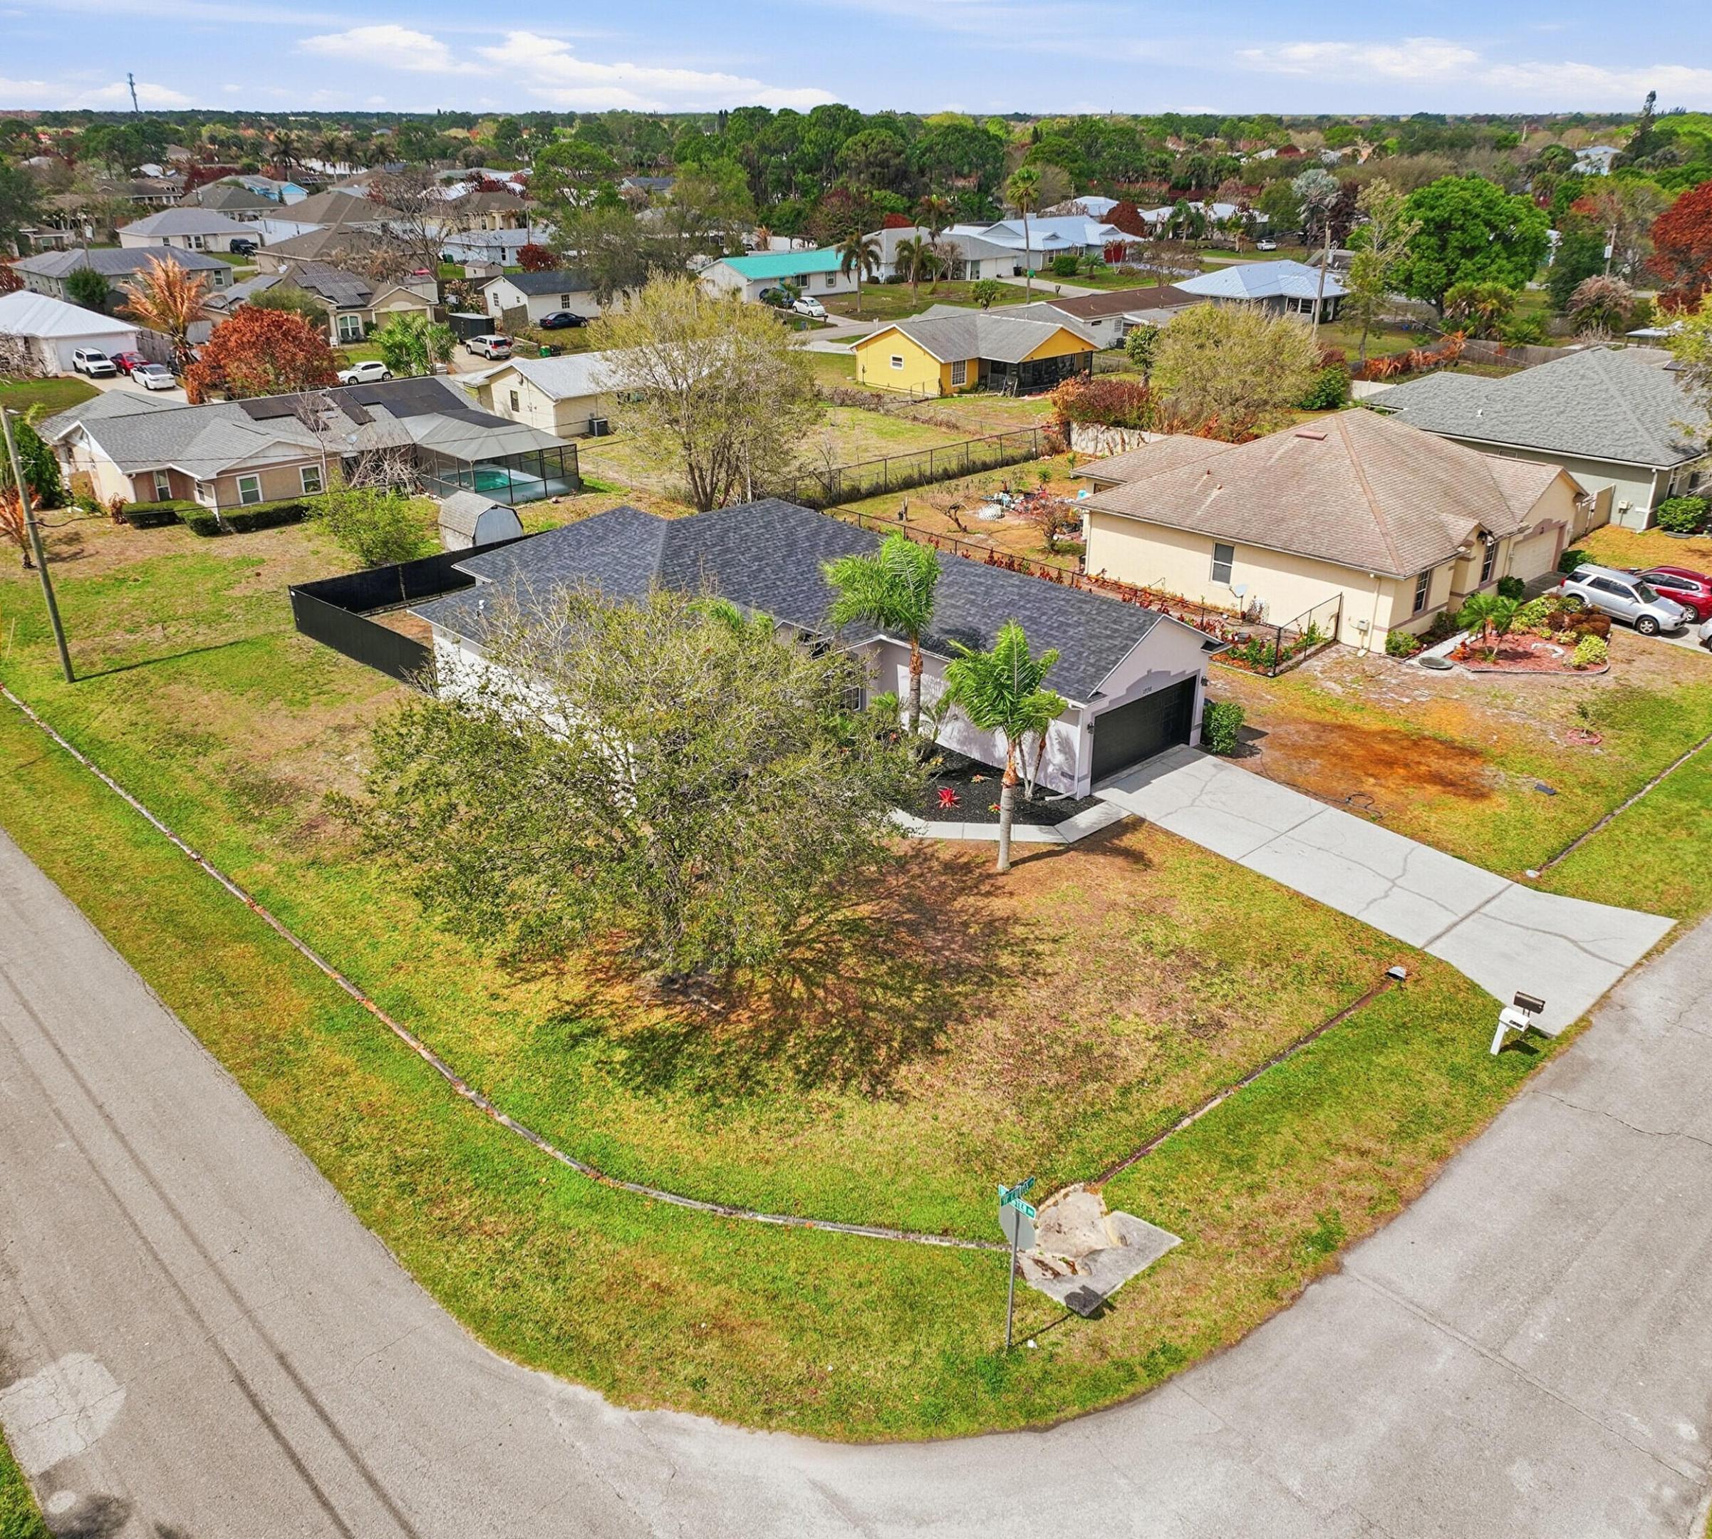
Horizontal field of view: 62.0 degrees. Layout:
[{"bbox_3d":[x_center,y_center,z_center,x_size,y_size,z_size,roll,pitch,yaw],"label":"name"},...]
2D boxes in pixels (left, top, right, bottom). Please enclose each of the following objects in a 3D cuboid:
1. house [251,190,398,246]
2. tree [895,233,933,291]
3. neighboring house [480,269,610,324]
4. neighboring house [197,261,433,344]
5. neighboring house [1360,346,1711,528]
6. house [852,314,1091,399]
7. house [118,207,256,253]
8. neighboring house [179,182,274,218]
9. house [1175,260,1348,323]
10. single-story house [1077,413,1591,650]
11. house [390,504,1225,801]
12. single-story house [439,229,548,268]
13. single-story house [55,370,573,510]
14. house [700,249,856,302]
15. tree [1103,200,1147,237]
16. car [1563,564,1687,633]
[{"bbox_3d":[-76.140,-82.482,213.168,17.500,6.000,16.500,-21,32,-38],"label":"house"},{"bbox_3d":[6.098,-51.155,145.480,4.194,6.651,4.194,0,25,0],"label":"tree"},{"bbox_3d":[-27.908,-45.673,136.396,13.094,4.194,8.082,-22,32,-39],"label":"neighboring house"},{"bbox_3d":[-46.774,-39.870,122.032,15.800,5.700,15.500,-21,32,-38],"label":"neighboring house"},{"bbox_3d":[36.393,-18.795,76.012,17.200,6.000,20.000,-22,33,-39],"label":"neighboring house"},{"bbox_3d":[8.042,-30.705,103.297,16.500,4.600,18.200,-21,32,-38],"label":"house"},{"bbox_3d":[-91.419,-73.805,195.425,15.038,5.626,15.038,-22,32,-39],"label":"house"},{"bbox_3d":[-110.408,-99.493,251.005,13.000,5.600,18.500,-21,32,-38],"label":"neighboring house"},{"bbox_3d":[39.111,-45.198,135.001,16.600,4.700,13.700,-21,32,-38],"label":"house"},{"bbox_3d":[19.366,-12.136,61.067,17.084,6.547,18.209,-22,32,-39],"label":"single-story house"},{"bbox_3d":[-2.948,-4.530,45.911,16.800,5.250,24.600,-21,32,-38],"label":"house"},{"bbox_3d":[-43.635,-67.484,182.917,15.500,4.300,13.200,-21,32,-38],"label":"single-story house"},{"bbox_3d":[-28.220,-16.859,72.983,19.800,4.800,20.400,-21,32,-38],"label":"single-story house"},{"bbox_3d":[-7.449,-52.551,150.680,16.100,4.400,9.500,-21,32,-38],"label":"house"},{"bbox_3d":[39.519,-80.152,207.905,6.800,6.600,6.800,0,25,0],"label":"tree"},{"bbox_3d":[29.744,-6.562,55.147,1.830,1.690,4.600,-19,34,-35],"label":"car"}]

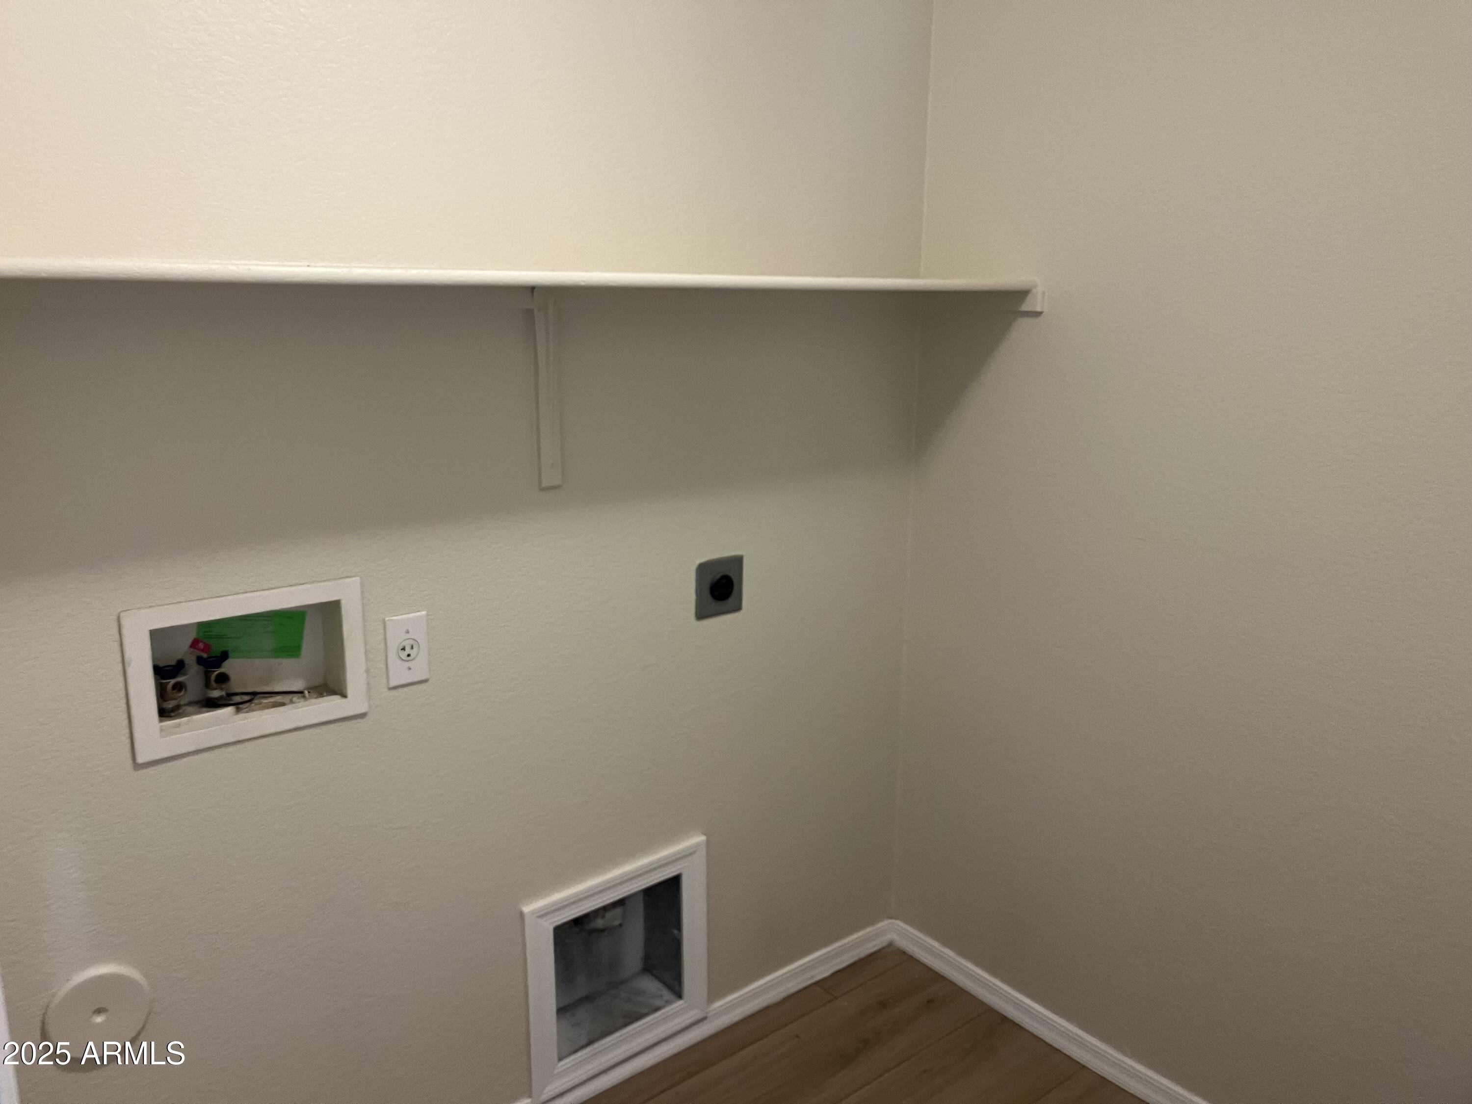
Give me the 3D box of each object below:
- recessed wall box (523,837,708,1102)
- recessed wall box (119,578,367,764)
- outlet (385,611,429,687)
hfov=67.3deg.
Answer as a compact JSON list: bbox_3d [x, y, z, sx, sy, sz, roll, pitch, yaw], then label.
[{"bbox_3d":[-0.271,0.811,2.247,0.417,0.422,0.150,-10,17,-38],"label":"recessed wall box"},{"bbox_3d":[-0.741,0.159,1.666,0.329,0.220,0.102,-10,17,-38],"label":"recessed wall box"},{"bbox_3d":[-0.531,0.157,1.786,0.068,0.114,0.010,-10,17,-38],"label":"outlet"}]

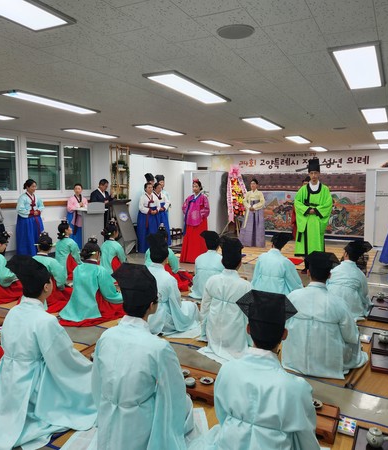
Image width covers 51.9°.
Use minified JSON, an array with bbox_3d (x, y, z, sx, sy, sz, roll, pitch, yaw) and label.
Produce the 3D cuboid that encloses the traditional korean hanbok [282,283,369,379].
[{"bbox_3d":[1.080,0.789,3.300,0.640,0.640,0.620,2,6,24],"label":"traditional korean hanbok"}]

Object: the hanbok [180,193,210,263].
[{"bbox_3d":[0.030,0.046,7.773,0.540,1.349,0.500,3,6,27],"label":"hanbok"}]

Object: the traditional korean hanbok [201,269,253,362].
[{"bbox_3d":[0.314,0.767,3.708,0.590,0.705,0.740,3,6,27],"label":"traditional korean hanbok"}]

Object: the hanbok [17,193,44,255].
[{"bbox_3d":[-2.712,0.140,6.581,0.550,1.320,0.500,-4,8,-40],"label":"hanbok"}]

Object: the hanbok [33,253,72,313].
[{"bbox_3d":[-1.770,0.650,4.810,0.640,0.630,0.680,1,6,15],"label":"hanbok"}]

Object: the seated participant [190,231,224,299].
[{"bbox_3d":[0.220,0.498,5.290,0.580,0.840,0.620,2,6,22],"label":"seated participant"}]

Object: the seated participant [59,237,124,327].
[{"bbox_3d":[-1.081,0.595,4.437,0.670,0.876,0.770,3,6,27],"label":"seated participant"}]

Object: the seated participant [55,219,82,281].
[{"bbox_3d":[-2.001,0.363,6.402,0.600,0.930,0.720,5,7,36],"label":"seated participant"}]

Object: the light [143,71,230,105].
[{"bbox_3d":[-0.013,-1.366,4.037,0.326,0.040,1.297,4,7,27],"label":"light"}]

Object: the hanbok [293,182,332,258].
[{"bbox_3d":[2.065,-0.087,6.866,0.650,1.289,0.430,3,6,22],"label":"hanbok"}]

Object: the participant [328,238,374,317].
[{"bbox_3d":[1.868,0.601,4.753,0.580,0.866,0.680,3,6,27],"label":"participant"}]

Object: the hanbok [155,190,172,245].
[{"bbox_3d":[-0.809,-0.168,9.783,0.560,1.349,0.520,-4,7,-38],"label":"hanbok"}]

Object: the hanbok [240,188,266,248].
[{"bbox_3d":[1.370,-0.152,9.234,0.640,1.380,0.520,1,6,15],"label":"hanbok"}]

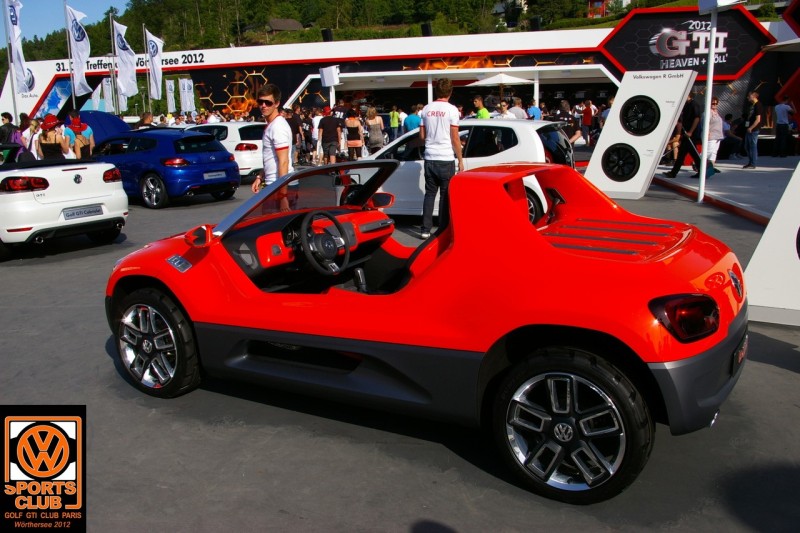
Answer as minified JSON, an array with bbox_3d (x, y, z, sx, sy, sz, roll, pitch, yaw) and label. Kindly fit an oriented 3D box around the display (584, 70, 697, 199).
[{"bbox_3d":[3.929,-2.179,11.536,1.750,2.050,0.450,6,14,29],"label":"display"}]

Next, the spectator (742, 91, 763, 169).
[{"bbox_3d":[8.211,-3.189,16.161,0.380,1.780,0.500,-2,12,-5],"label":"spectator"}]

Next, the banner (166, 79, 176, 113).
[{"bbox_3d":[-18.665,-13.941,56.256,0.850,2.650,0.250,-5,13,-19],"label":"banner"}]

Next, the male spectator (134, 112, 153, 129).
[{"bbox_3d":[-5.571,-2.530,15.300,0.520,1.740,0.340,3,13,18],"label":"male spectator"}]

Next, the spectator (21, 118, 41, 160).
[{"bbox_3d":[-6.247,-1.748,11.862,0.360,1.560,0.460,-6,14,-24],"label":"spectator"}]

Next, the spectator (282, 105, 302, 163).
[{"bbox_3d":[-3.101,-3.901,20.614,0.500,1.760,0.360,6,14,30],"label":"spectator"}]

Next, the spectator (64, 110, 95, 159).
[{"bbox_3d":[-5.774,-1.996,12.614,0.580,1.680,0.360,2,13,11],"label":"spectator"}]

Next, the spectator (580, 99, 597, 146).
[{"bbox_3d":[7.290,-5.568,26.775,0.500,1.760,0.360,-8,14,-30],"label":"spectator"}]

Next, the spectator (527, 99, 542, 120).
[{"bbox_3d":[3.915,-3.959,20.134,0.520,1.760,0.350,5,14,23],"label":"spectator"}]

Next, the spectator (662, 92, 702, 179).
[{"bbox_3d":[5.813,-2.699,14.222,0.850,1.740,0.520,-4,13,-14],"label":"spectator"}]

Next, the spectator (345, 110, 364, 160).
[{"bbox_3d":[-1.122,-3.062,17.200,0.460,1.660,0.320,0,12,3],"label":"spectator"}]

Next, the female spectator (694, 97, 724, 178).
[{"bbox_3d":[6.900,-2.918,15.355,0.550,1.660,0.420,6,15,29],"label":"female spectator"}]

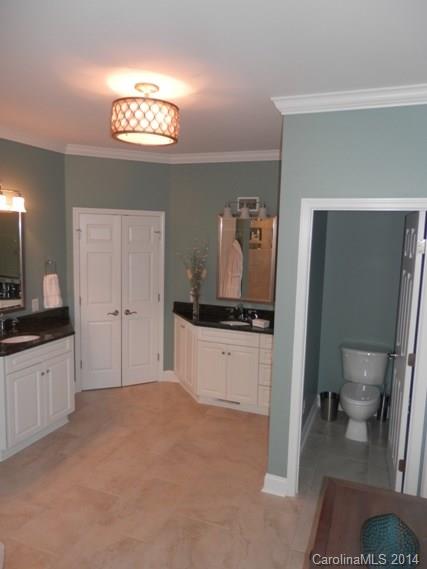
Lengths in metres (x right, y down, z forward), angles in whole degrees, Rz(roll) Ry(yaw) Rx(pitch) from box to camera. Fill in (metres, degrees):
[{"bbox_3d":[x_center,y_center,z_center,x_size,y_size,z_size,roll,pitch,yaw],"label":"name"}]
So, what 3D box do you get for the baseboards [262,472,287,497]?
[{"bbox_3d":[0.455,1.448,2.979,0.170,0.145,0.025,4,8,21],"label":"baseboards"}]

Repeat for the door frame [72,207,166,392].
[{"bbox_3d":[-1.068,0.207,4.812,0.980,2.060,0.070,-2,8,-24],"label":"door frame"}]

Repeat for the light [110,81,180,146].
[{"bbox_3d":[-0.412,-1.053,2.531,0.410,0.305,0.410,1,7,0],"label":"light"}]

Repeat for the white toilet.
[{"bbox_3d":[1.417,1.038,3.945,0.450,0.770,0.690,4,8,21],"label":"white toilet"}]

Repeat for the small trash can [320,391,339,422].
[{"bbox_3d":[1.204,1.253,4.244,0.170,0.250,0.170,4,8,21],"label":"small trash can"}]

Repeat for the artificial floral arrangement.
[{"bbox_3d":[-0.218,-0.038,4.509,0.280,0.840,0.260,1,7,0],"label":"artificial floral arrangement"}]

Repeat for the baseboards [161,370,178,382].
[{"bbox_3d":[-0.531,1.154,5.127,0.190,0.140,0.040,2,7,1],"label":"baseboards"}]

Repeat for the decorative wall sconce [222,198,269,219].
[{"bbox_3d":[0.338,-0.836,4.490,0.540,0.210,0.160,4,8,21],"label":"decorative wall sconce"}]

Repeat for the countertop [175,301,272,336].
[{"bbox_3d":[0.154,0.373,4.511,1.530,0.135,0.520,4,8,21],"label":"countertop"}]

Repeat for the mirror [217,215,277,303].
[{"bbox_3d":[0.364,-0.281,4.611,0.670,0.955,0.040,4,8,21],"label":"mirror"}]

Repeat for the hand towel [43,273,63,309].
[{"bbox_3d":[-1.663,0.069,4.258,0.090,0.370,0.190,4,8,21],"label":"hand towel"}]

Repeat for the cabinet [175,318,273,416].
[{"bbox_3d":[0.168,0.870,4.593,1.500,0.870,0.470,4,8,21],"label":"cabinet"}]

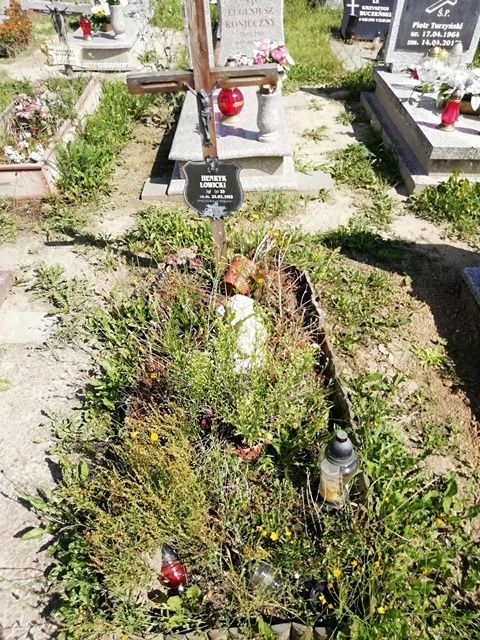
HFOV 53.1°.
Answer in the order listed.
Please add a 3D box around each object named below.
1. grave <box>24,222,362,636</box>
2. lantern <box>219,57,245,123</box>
[{"bbox_3d":[-0.085,0.167,1.813,0.860,0.300,1.750,-3,42,0],"label":"grave"},{"bbox_3d":[-0.061,-1.551,3.295,0.163,0.370,0.163,-1,42,2],"label":"lantern"}]

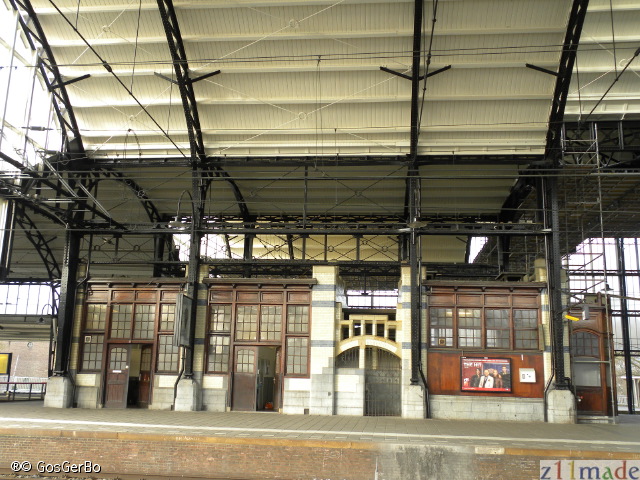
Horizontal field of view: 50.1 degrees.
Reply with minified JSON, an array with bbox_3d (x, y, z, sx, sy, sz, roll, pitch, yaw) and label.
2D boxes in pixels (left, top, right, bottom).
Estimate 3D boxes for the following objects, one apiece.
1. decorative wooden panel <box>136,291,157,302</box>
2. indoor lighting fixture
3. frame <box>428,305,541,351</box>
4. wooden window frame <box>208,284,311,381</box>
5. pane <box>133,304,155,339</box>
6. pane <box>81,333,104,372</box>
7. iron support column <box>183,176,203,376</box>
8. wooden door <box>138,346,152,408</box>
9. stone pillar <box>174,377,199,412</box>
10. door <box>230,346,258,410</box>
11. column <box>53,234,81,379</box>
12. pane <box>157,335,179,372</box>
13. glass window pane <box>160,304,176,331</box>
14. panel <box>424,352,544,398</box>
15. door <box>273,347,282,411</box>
[{"bbox_3d":[-6.777,2.221,26.814,0.814,0.439,0.050,1,-11,6],"label":"decorative wooden panel"},{"bbox_3d":[-5.007,-1.071,25.724,0.720,1.685,1.850,1,-11,6],"label":"indoor lighting fixture"},{"bbox_3d":[5.925,3.194,24.721,3.978,1.583,0.180,0,-11,5],"label":"frame"},{"bbox_3d":[-2.257,3.382,25.469,3.915,3.369,0.200,0,-11,5],"label":"wooden window frame"},{"bbox_3d":[-6.672,3.106,25.964,0.839,1.330,0.050,0,-11,5],"label":"pane"},{"bbox_3d":[-8.825,4.390,26.656,0.908,1.361,0.050,1,-11,6],"label":"pane"},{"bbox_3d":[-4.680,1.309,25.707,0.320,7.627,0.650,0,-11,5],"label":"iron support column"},{"bbox_3d":[-6.762,5.315,26.556,0.060,2.414,0.880,11,-14,-41],"label":"wooden door"},{"bbox_3d":[-4.978,5.752,25.598,0.667,1.197,0.700,1,-11,6],"label":"stone pillar"},{"bbox_3d":[-2.755,5.119,25.268,0.898,2.379,0.060,0,-11,5],"label":"door"},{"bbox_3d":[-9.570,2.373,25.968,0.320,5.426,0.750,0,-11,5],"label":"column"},{"bbox_3d":[-5.681,4.262,25.651,0.804,1.386,0.050,0,-11,5],"label":"pane"},{"bbox_3d":[-5.643,2.939,25.898,0.776,1.008,0.050,0,-11,5],"label":"glass window pane"},{"bbox_3d":[6.048,4.909,25.066,4.193,1.679,0.060,1,-11,6],"label":"panel"},{"bbox_3d":[-1.620,5.183,25.516,0.060,2.379,0.881,6,-11,-22],"label":"door"}]

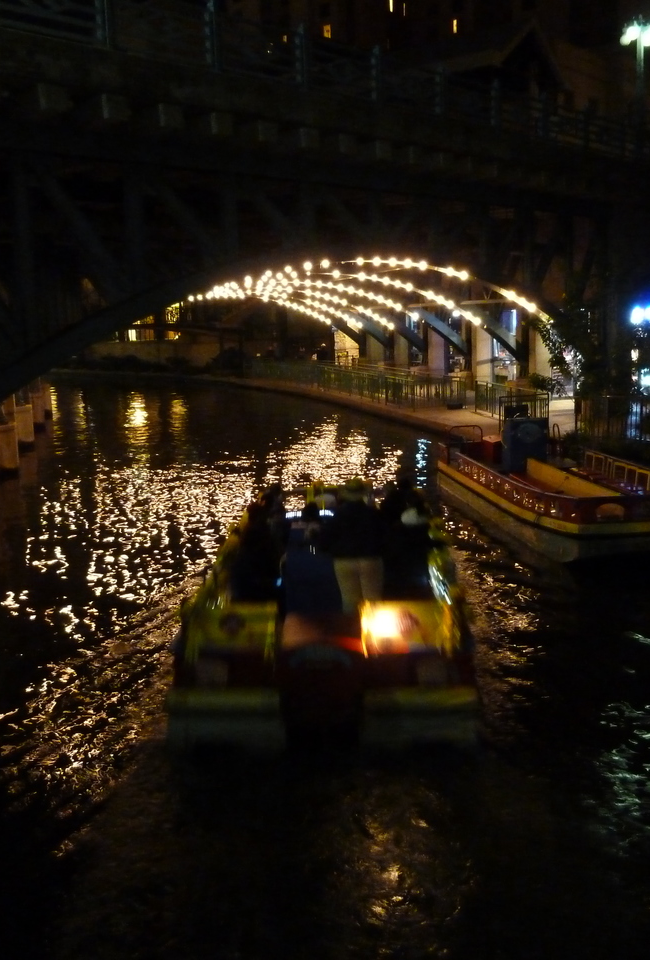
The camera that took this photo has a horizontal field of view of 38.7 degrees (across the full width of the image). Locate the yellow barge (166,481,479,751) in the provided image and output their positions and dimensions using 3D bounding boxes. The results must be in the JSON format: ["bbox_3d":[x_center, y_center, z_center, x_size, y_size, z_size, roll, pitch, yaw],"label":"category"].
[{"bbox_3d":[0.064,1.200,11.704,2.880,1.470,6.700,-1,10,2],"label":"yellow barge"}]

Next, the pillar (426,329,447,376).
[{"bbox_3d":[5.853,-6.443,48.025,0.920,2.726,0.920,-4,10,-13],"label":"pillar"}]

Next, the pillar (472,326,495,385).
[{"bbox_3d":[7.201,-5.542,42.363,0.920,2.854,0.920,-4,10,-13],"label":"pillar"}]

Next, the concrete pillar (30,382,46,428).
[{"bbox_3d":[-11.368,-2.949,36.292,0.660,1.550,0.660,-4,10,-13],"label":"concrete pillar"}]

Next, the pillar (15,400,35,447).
[{"bbox_3d":[-10.206,-1.982,31.135,0.680,1.380,0.680,-4,10,-13],"label":"pillar"}]

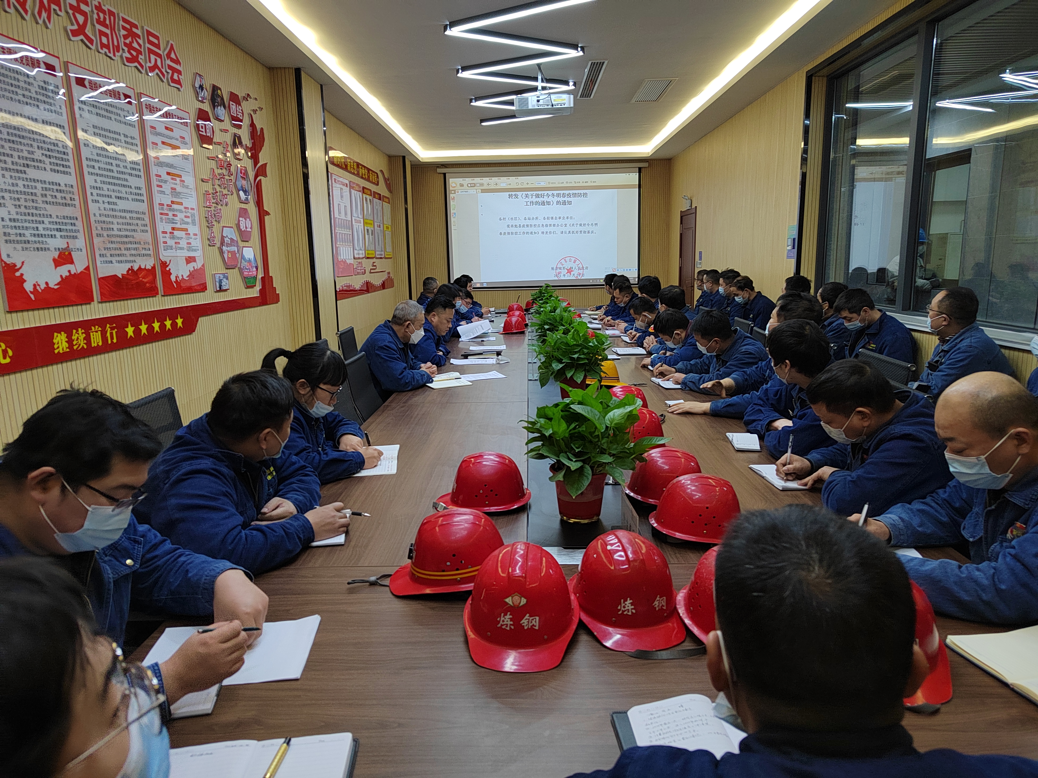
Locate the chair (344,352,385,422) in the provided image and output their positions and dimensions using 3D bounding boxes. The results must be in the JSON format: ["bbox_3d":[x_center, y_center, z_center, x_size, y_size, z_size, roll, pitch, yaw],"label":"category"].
[{"bbox_3d":[-0.611,0.298,3.709,0.580,0.950,0.540,-1,11,1],"label":"chair"}]

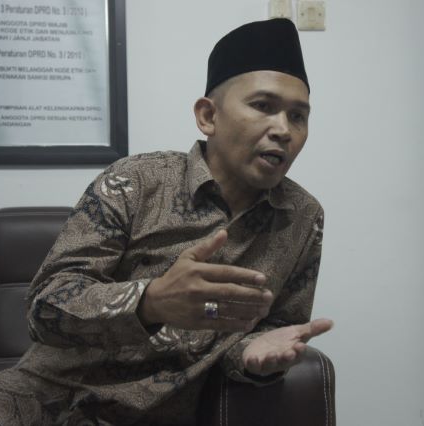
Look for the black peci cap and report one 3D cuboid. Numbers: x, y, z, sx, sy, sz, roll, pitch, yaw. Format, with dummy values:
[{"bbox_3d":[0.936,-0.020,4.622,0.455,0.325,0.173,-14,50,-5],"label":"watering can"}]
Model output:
[{"bbox_3d":[0.072,-0.238,1.280,0.165,0.100,0.205,7,-17,-32],"label":"black peci cap"}]

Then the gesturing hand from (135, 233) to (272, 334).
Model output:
[{"bbox_3d":[-0.006,0.092,1.020,0.180,0.130,0.085,5,-2,12],"label":"gesturing hand"}]

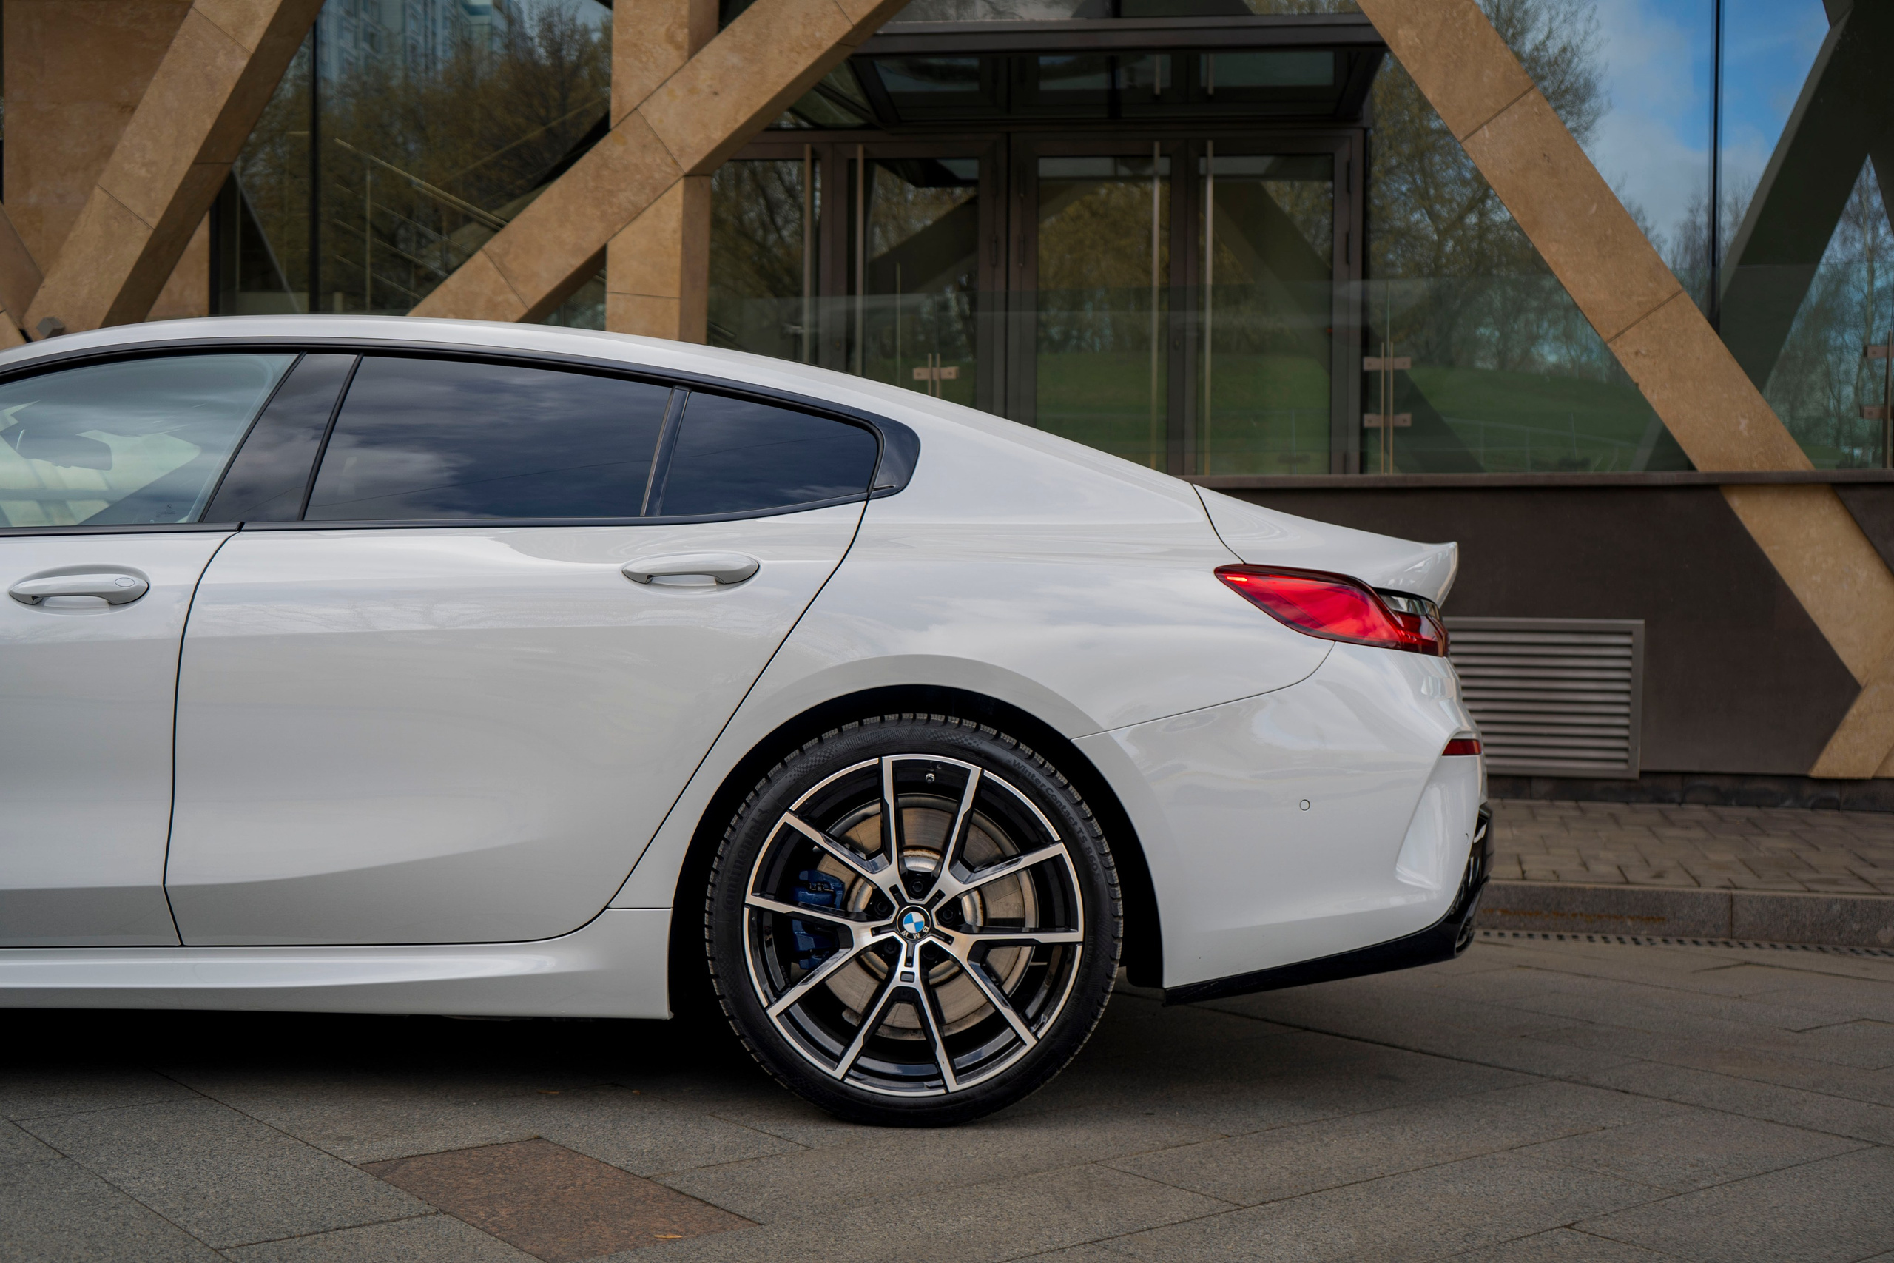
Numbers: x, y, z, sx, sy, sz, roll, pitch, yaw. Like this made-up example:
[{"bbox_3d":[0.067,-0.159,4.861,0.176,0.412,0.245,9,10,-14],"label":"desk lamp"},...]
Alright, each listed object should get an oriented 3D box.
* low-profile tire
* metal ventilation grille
[{"bbox_3d":[-0.055,0.468,3.130,0.672,0.670,0.260,1,-2,-1],"label":"low-profile tire"},{"bbox_3d":[2.312,0.260,7.595,0.900,0.630,0.060,1,1,15],"label":"metal ventilation grille"}]

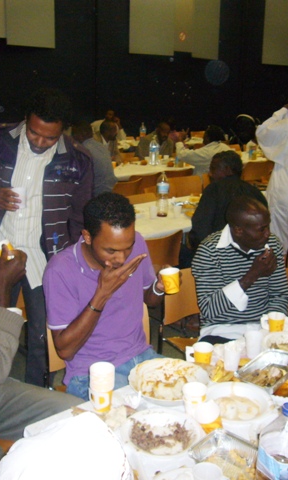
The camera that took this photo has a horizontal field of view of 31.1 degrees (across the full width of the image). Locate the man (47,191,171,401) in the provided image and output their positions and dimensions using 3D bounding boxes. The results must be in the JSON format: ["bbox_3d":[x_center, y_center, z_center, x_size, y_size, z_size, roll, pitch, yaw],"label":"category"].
[{"bbox_3d":[-0.037,0.469,1.837,0.530,1.240,0.780,-10,19,-34],"label":"man"}]

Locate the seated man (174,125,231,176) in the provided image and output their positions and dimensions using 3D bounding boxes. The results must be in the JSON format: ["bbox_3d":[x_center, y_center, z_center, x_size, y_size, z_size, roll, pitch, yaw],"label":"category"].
[{"bbox_3d":[0.722,-0.745,6.257,0.620,1.260,0.750,-7,17,-24],"label":"seated man"}]

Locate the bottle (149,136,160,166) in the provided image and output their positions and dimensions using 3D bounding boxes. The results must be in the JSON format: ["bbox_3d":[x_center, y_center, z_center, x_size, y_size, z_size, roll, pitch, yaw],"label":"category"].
[{"bbox_3d":[0.115,-0.997,5.760,0.088,0.315,0.088,0,18,0],"label":"bottle"}]

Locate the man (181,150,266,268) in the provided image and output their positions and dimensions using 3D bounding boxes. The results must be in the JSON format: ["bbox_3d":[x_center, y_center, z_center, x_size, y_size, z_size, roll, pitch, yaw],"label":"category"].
[{"bbox_3d":[0.444,-0.017,3.661,0.550,1.230,0.780,-14,22,-43],"label":"man"}]

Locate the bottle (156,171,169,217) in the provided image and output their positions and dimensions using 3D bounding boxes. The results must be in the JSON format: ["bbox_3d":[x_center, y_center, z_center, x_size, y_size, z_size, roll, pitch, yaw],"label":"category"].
[{"bbox_3d":[0.134,-0.325,3.639,0.088,0.320,0.088,0,18,0],"label":"bottle"}]

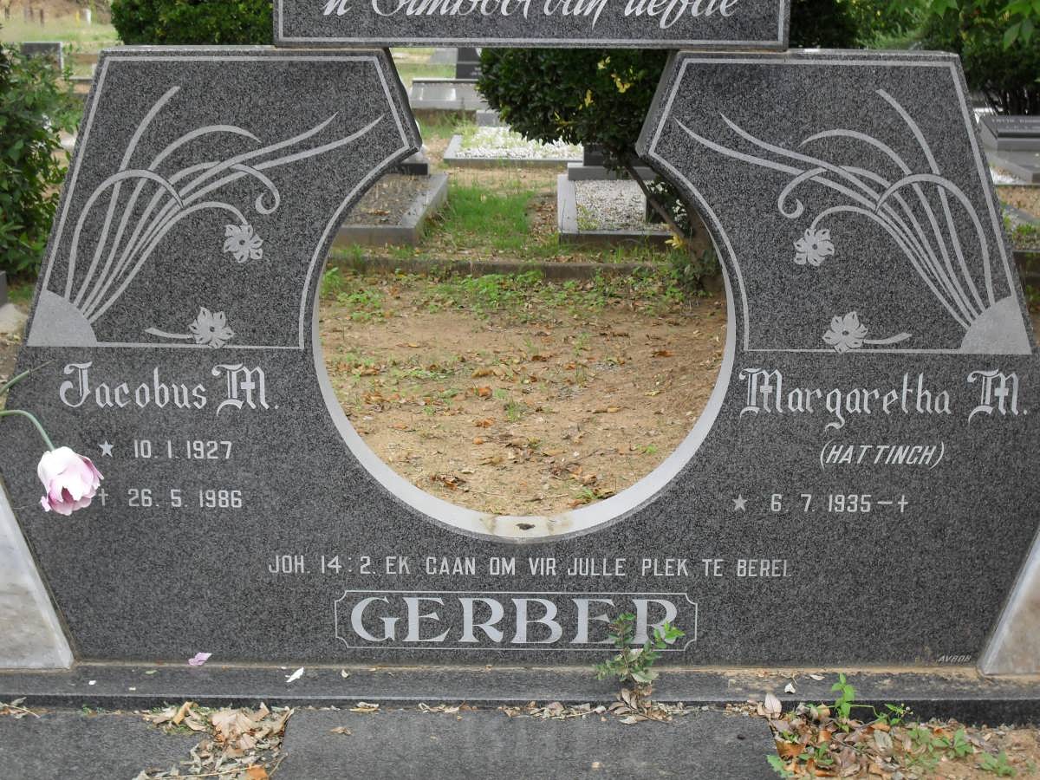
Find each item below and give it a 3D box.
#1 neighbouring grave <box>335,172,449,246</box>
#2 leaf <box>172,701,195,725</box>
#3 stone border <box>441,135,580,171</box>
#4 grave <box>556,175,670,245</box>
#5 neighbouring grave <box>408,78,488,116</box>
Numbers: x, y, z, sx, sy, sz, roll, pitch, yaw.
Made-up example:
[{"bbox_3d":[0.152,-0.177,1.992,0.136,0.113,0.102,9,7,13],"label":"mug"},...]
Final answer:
[{"bbox_3d":[-0.935,-0.978,9.090,0.920,0.098,2.080,1,14,1],"label":"neighbouring grave"},{"bbox_3d":[-0.509,0.489,2.589,0.020,0.021,0.042,8,16,27],"label":"leaf"},{"bbox_3d":[0.069,-1.668,11.746,1.050,0.072,2.100,1,14,1],"label":"stone border"},{"bbox_3d":[0.661,-0.941,8.964,0.920,0.088,2.100,1,14,1],"label":"grave"},{"bbox_3d":[-0.241,-2.531,14.864,1.400,0.220,2.150,1,14,1],"label":"neighbouring grave"}]

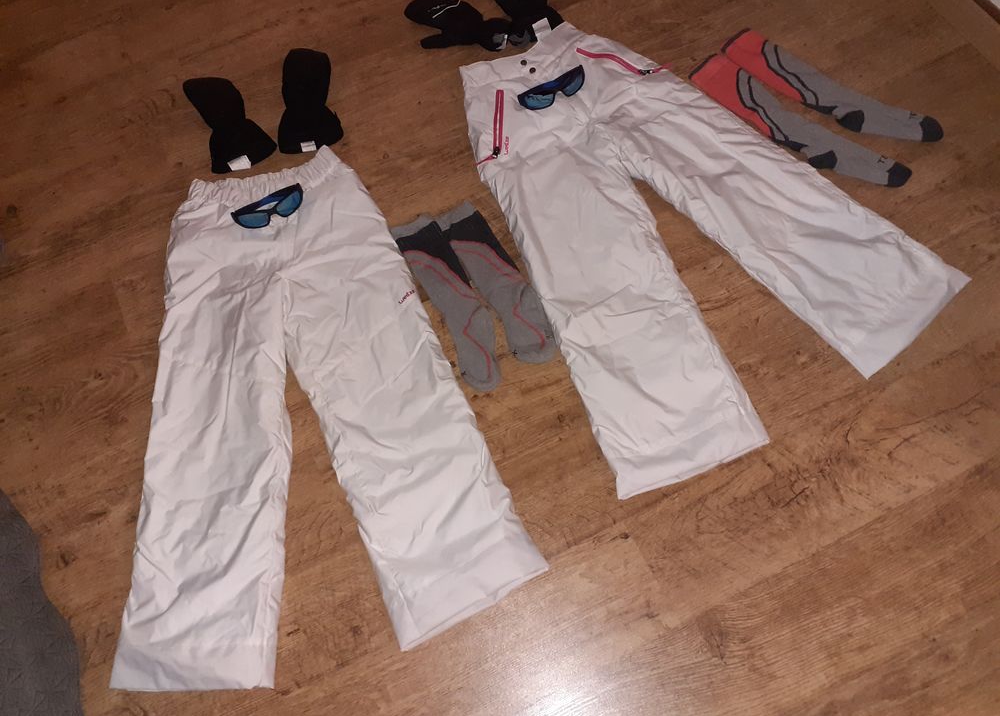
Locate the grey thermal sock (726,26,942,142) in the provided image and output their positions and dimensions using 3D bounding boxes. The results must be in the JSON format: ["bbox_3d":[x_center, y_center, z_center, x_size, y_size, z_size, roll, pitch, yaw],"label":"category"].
[{"bbox_3d":[0.577,-0.470,1.374,0.406,0.025,0.103,36,73,18],"label":"grey thermal sock"}]

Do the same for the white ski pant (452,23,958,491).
[{"bbox_3d":[0.248,-0.264,1.290,0.648,0.060,0.863,-29,67,-8],"label":"white ski pant"}]

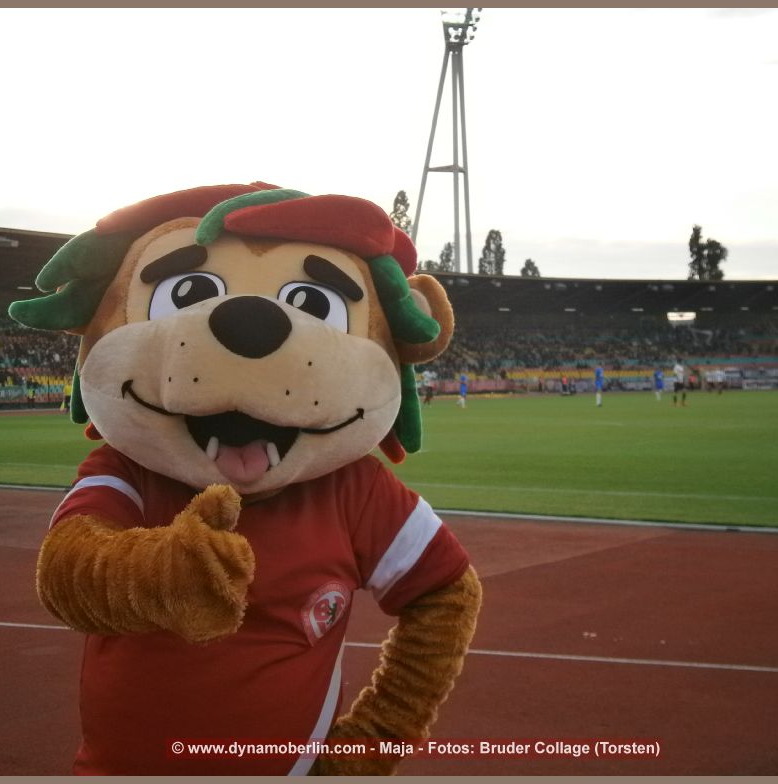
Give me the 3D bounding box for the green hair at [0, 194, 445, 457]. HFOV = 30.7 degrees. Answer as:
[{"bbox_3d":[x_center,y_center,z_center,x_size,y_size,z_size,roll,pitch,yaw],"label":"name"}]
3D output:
[{"bbox_3d":[-0.246,-0.108,2.150,0.650,0.410,0.450,5,2,-7],"label":"green hair"}]

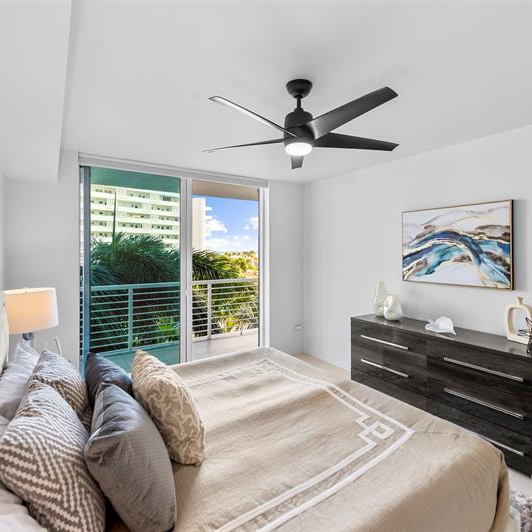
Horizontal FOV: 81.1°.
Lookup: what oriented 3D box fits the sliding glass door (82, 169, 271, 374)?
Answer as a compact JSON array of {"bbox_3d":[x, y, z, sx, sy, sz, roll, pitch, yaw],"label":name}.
[{"bbox_3d":[-0.913,0.157,3.725,2.200,2.410,0.120,-2,3,-35],"label":"sliding glass door"}]

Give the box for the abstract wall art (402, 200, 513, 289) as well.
[{"bbox_3d":[1.735,-0.188,2.916,0.045,0.722,0.942,-2,3,-35],"label":"abstract wall art"}]

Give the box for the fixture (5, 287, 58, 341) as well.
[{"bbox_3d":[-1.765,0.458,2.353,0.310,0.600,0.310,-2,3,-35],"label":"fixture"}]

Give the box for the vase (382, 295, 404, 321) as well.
[{"bbox_3d":[1.332,0.435,3.260,0.135,0.265,0.160,-2,3,-35],"label":"vase"}]

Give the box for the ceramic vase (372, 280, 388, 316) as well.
[{"bbox_3d":[1.258,0.359,3.401,0.120,0.375,0.140,-2,3,-35],"label":"ceramic vase"}]

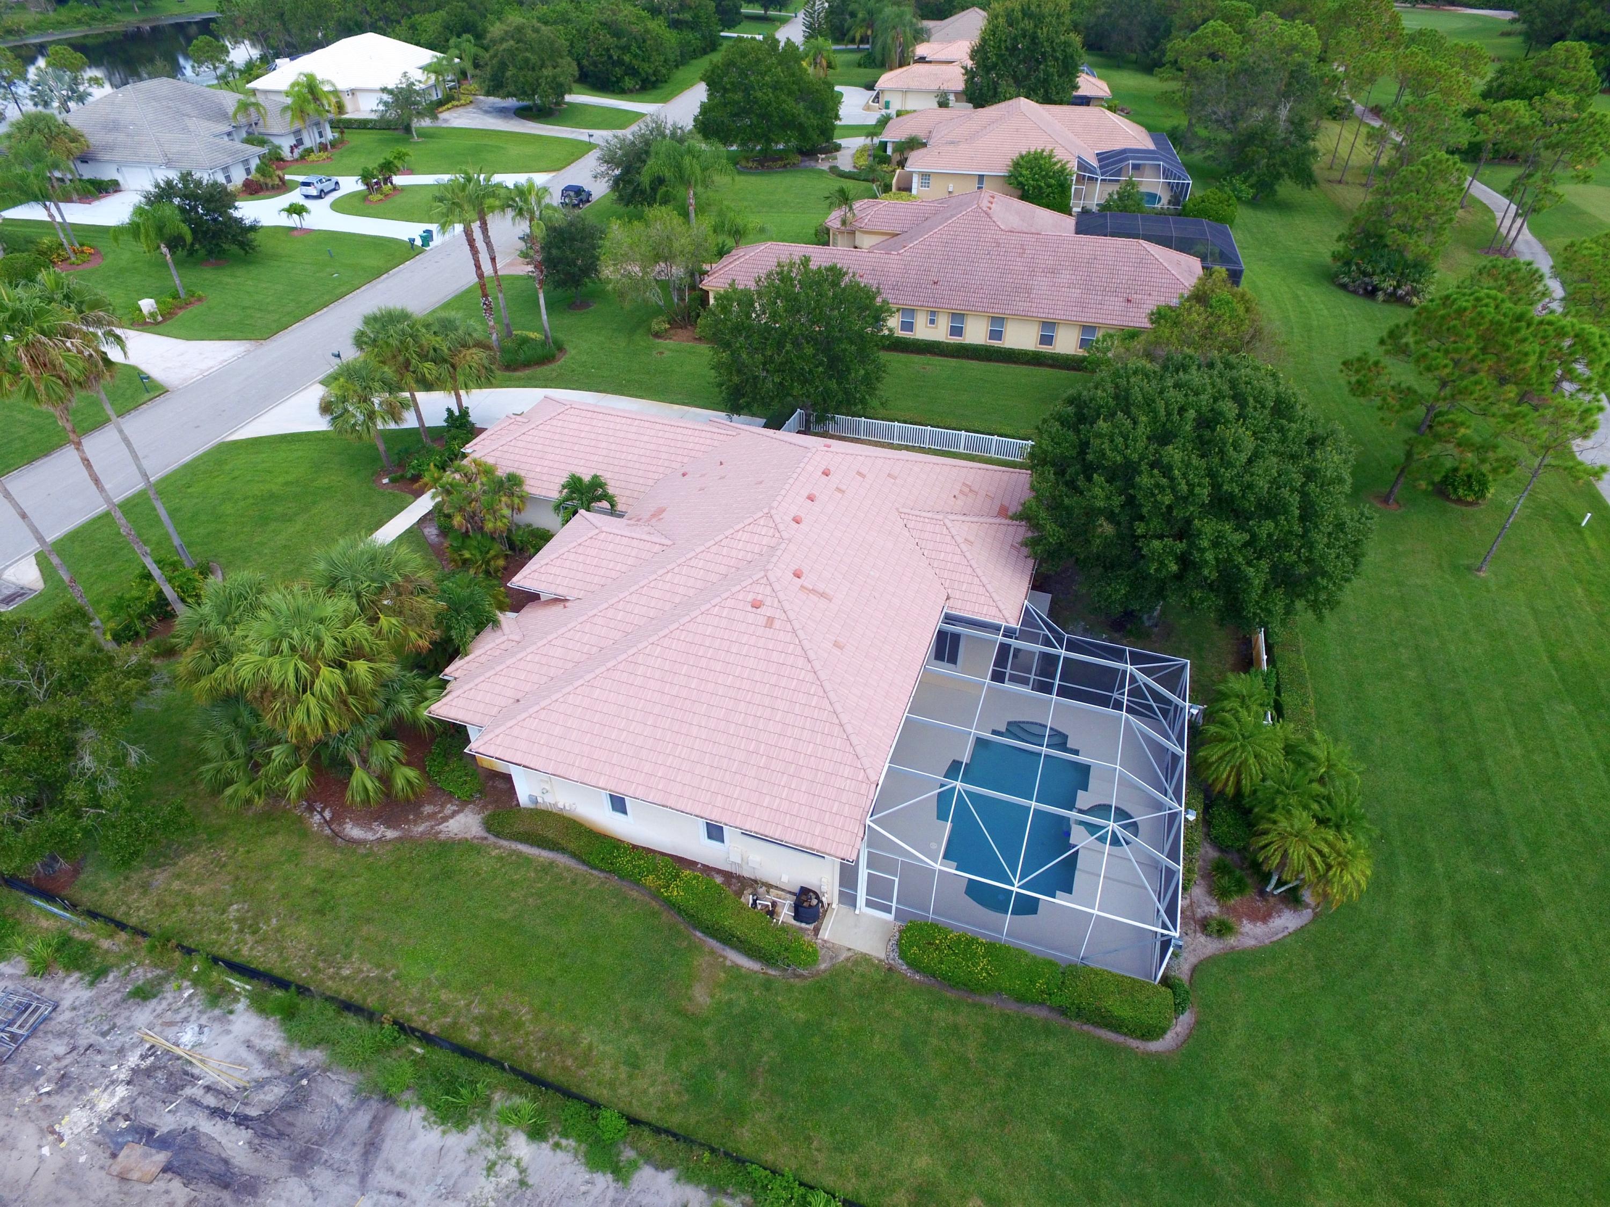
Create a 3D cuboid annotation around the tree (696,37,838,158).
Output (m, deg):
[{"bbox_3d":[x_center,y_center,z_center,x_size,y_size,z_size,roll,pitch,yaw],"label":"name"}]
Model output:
[{"bbox_3d":[-4.355,-54.781,101.361,15.400,11.200,14.200,0,39,0],"label":"tree"}]

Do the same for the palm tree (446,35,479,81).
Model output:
[{"bbox_3d":[-46.107,-73.691,126.185,4.600,5.700,4.600,-11,40,-14],"label":"palm tree"}]

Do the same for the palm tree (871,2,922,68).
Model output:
[{"bbox_3d":[13.831,-81.760,134.520,7.000,8.300,7.000,3,39,4],"label":"palm tree"}]

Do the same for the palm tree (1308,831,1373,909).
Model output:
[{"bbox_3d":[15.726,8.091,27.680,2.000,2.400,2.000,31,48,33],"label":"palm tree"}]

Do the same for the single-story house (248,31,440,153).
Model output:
[{"bbox_3d":[-57.434,-70.092,121.366,22.000,7.500,22.000,5,39,5],"label":"single-story house"}]

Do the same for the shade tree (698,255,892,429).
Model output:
[{"bbox_3d":[-0.403,-12.411,46.074,9.300,9.000,9.300,0,39,0],"label":"shade tree"}]

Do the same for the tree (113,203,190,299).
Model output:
[{"bbox_3d":[-44.462,-24.412,64.467,4.690,6.440,4.690,0,38,0],"label":"tree"}]

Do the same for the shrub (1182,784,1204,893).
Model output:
[{"bbox_3d":[13.160,7.872,31.404,0.550,0.700,4.300,12,40,15],"label":"shrub"}]

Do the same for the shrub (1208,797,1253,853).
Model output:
[{"bbox_3d":[14.333,7.517,31.245,1.500,1.450,1.650,0,39,0],"label":"shrub"}]

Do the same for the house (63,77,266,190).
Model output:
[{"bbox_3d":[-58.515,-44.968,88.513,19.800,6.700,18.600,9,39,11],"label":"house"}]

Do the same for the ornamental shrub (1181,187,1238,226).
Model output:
[{"bbox_3d":[32.621,-31.757,75.093,4.400,3.300,4.400,0,39,0],"label":"ornamental shrub"}]

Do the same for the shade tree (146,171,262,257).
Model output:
[{"bbox_3d":[-46.059,-28.809,70.224,8.700,6.000,8.700,-21,44,-25],"label":"shade tree"}]

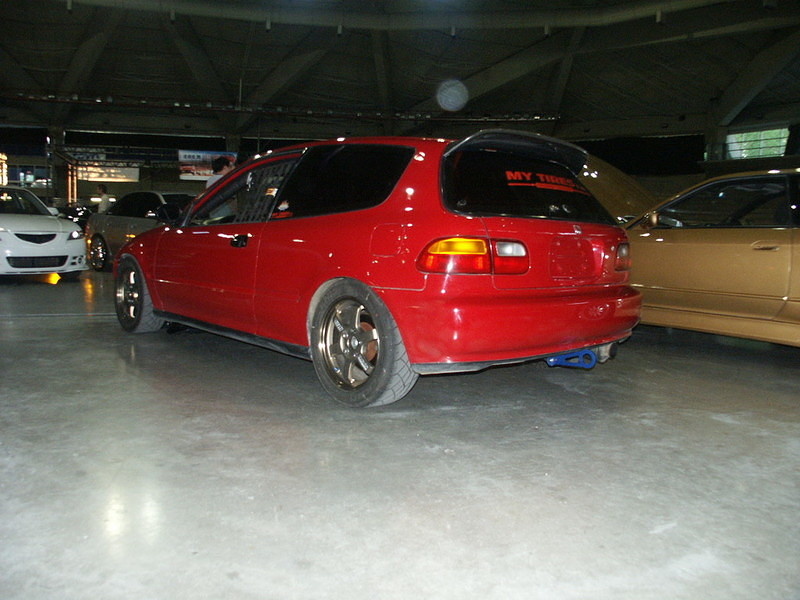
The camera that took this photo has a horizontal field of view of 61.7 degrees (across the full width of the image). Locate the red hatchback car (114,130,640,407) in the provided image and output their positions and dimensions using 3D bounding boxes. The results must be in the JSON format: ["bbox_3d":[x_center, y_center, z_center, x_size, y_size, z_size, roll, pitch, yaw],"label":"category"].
[{"bbox_3d":[-0.518,-0.334,4.480,1.720,1.320,4.080,-4,8,-43],"label":"red hatchback car"}]

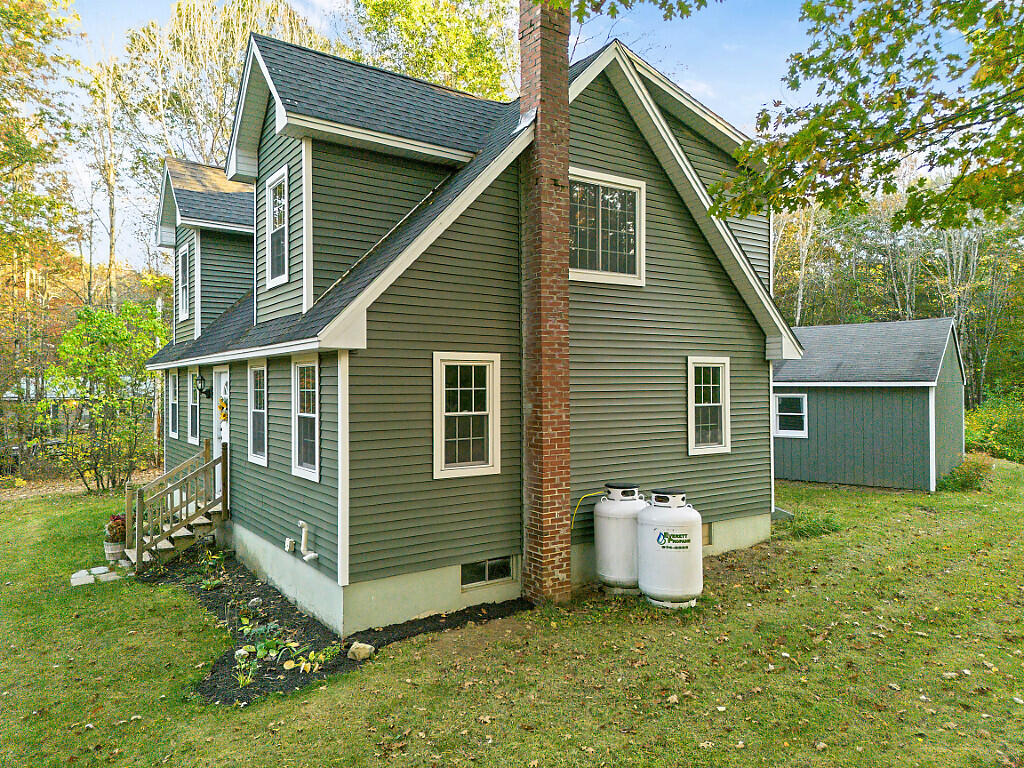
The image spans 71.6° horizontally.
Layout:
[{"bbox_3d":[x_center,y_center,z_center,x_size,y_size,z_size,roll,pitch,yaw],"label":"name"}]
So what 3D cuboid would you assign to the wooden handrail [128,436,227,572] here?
[{"bbox_3d":[-5.280,1.840,11.200,1.400,1.830,1.270,0,0,-35],"label":"wooden handrail"}]

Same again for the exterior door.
[{"bbox_3d":[-4.820,0.810,11.790,0.120,2.200,1.080,0,0,-35],"label":"exterior door"}]

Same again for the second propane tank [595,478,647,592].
[{"bbox_3d":[1.448,1.975,9.180,0.765,1.310,0.765,0,0,0],"label":"second propane tank"}]

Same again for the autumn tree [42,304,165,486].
[{"bbox_3d":[-11.450,0.330,20.000,3.200,5.200,3.300,0,0,-35],"label":"autumn tree"}]

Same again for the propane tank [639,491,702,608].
[{"bbox_3d":[1.900,1.965,8.550,0.765,1.330,0.765,0,0,6],"label":"propane tank"}]

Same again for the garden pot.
[{"bbox_3d":[-6.400,2.670,11.500,0.400,0.290,0.400,0,0,-35],"label":"garden pot"}]

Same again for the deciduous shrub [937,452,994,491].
[{"bbox_3d":[10.380,1.970,16.300,1.050,0.780,1.150,0,0,-35],"label":"deciduous shrub"}]

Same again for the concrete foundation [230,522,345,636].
[{"bbox_3d":[-3.030,2.370,9.390,0.220,0.540,4.670,0,0,-35],"label":"concrete foundation"}]

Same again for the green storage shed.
[{"bbox_3d":[8.620,0.400,18.450,4.900,3.980,3.700,0,0,41],"label":"green storage shed"}]

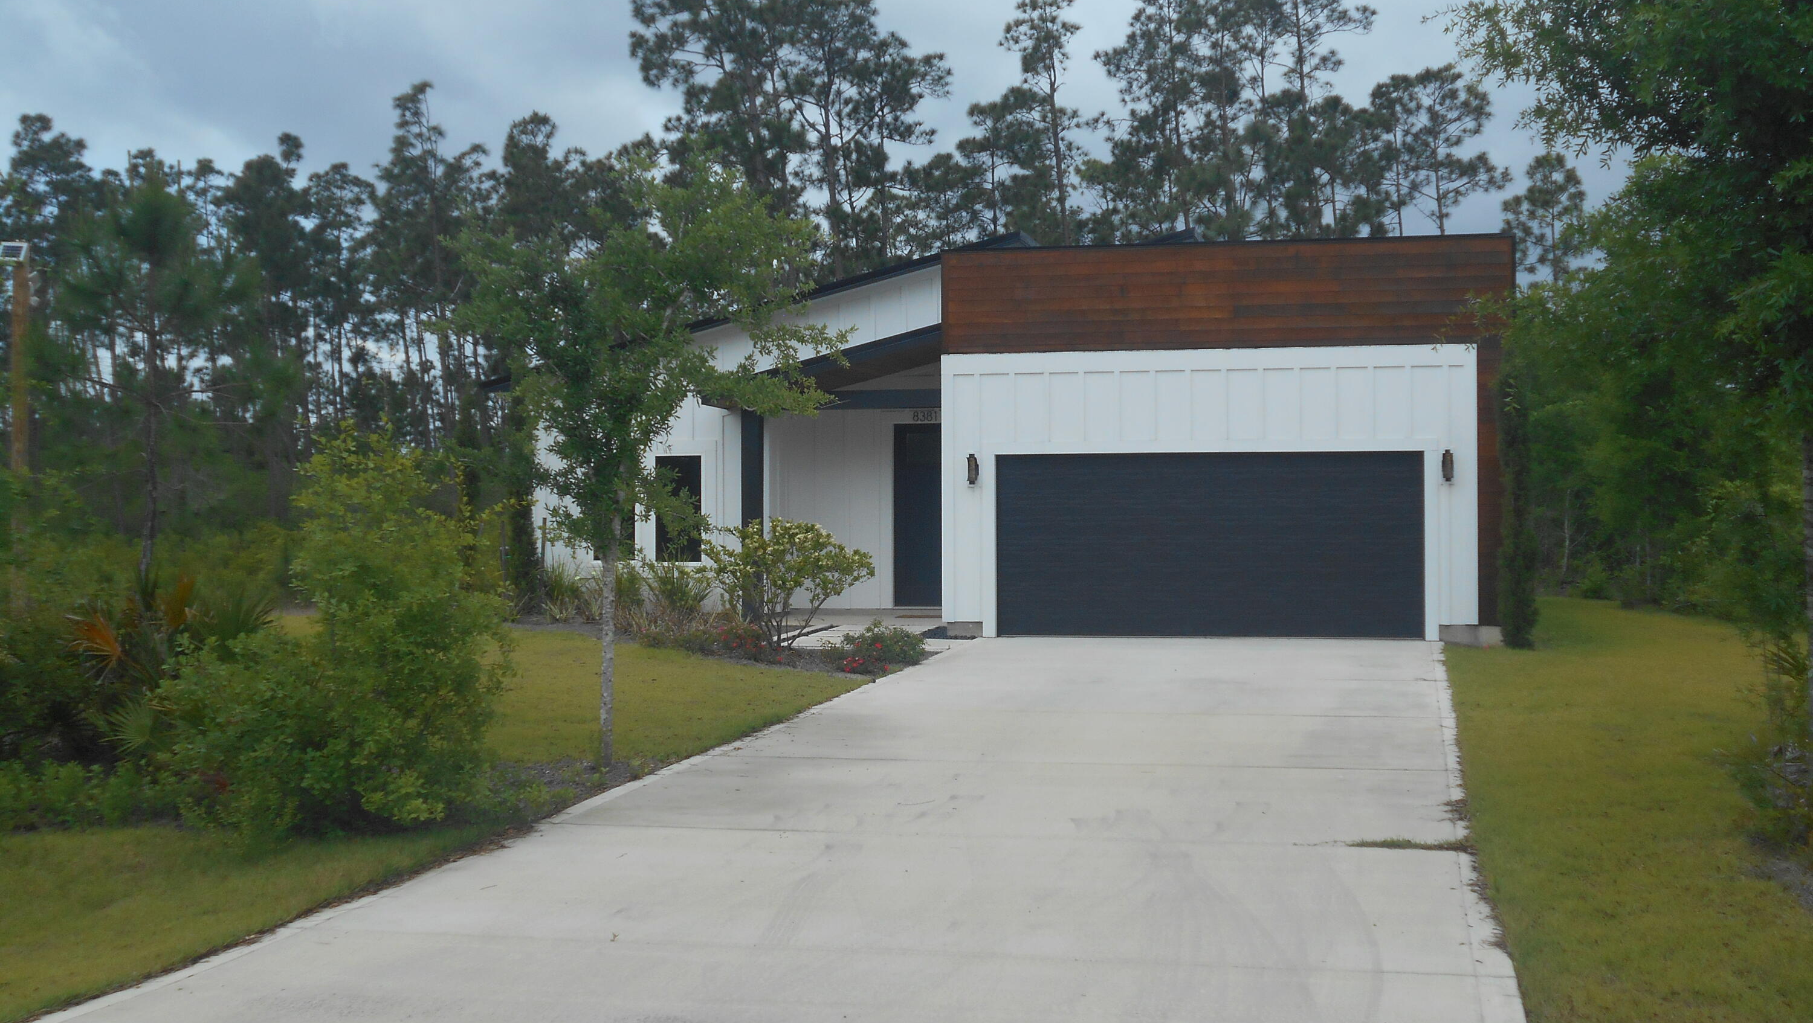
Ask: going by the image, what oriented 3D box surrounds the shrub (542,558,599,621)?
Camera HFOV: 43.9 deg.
[{"bbox_3d":[-4.190,0.993,28.200,0.740,0.780,0.700,0,0,12],"label":"shrub"}]

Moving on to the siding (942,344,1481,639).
[{"bbox_3d":[3.397,-0.190,25.780,6.100,3.320,0.170,0,0,12],"label":"siding"}]

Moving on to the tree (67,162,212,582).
[{"bbox_3d":[-7.450,-0.950,22.000,1.600,4.800,1.600,0,0,12],"label":"tree"}]

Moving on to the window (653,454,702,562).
[{"bbox_3d":[-2.930,-0.036,29.000,0.640,1.390,0.120,0,0,12],"label":"window"}]

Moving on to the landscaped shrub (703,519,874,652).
[{"bbox_3d":[-1.290,0.812,24.600,1.820,1.430,1.600,0,0,12],"label":"landscaped shrub"}]

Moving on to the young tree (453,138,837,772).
[{"bbox_3d":[-1.800,-0.360,15.600,2.600,4.200,2.500,0,0,0],"label":"young tree"}]

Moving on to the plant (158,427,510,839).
[{"bbox_3d":[-3.430,0.660,13.500,2.100,2.330,1.900,0,0,12],"label":"plant"}]

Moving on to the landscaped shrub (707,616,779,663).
[{"bbox_3d":[-1.750,1.320,23.900,0.780,0.450,0.720,0,0,12],"label":"landscaped shrub"}]

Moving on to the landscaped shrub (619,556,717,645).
[{"bbox_3d":[-2.860,1.045,27.000,1.170,1.000,1.050,0,0,12],"label":"landscaped shrub"}]

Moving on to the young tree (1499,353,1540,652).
[{"bbox_3d":[6.720,-0.109,24.700,0.460,3.220,0.460,0,0,12],"label":"young tree"}]

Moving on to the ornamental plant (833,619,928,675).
[{"bbox_3d":[-0.290,1.330,22.600,1.020,0.500,0.900,0,0,12],"label":"ornamental plant"}]

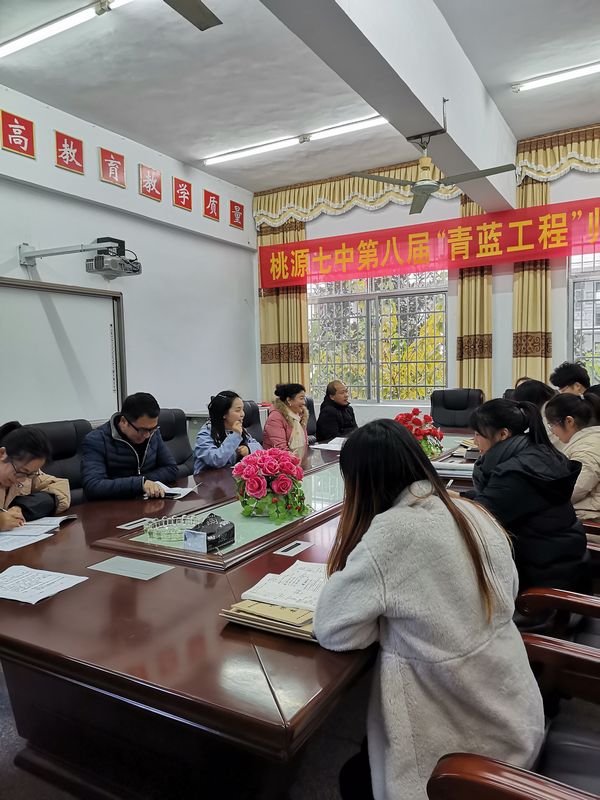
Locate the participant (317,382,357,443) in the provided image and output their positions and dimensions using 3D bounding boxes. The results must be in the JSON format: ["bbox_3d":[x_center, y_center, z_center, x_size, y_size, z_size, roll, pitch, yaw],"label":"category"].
[{"bbox_3d":[0.373,0.455,5.353,0.700,1.260,0.530,0,3,30],"label":"participant"}]

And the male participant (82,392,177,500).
[{"bbox_3d":[-0.851,0.587,3.235,0.700,1.260,0.570,0,3,30],"label":"male participant"}]

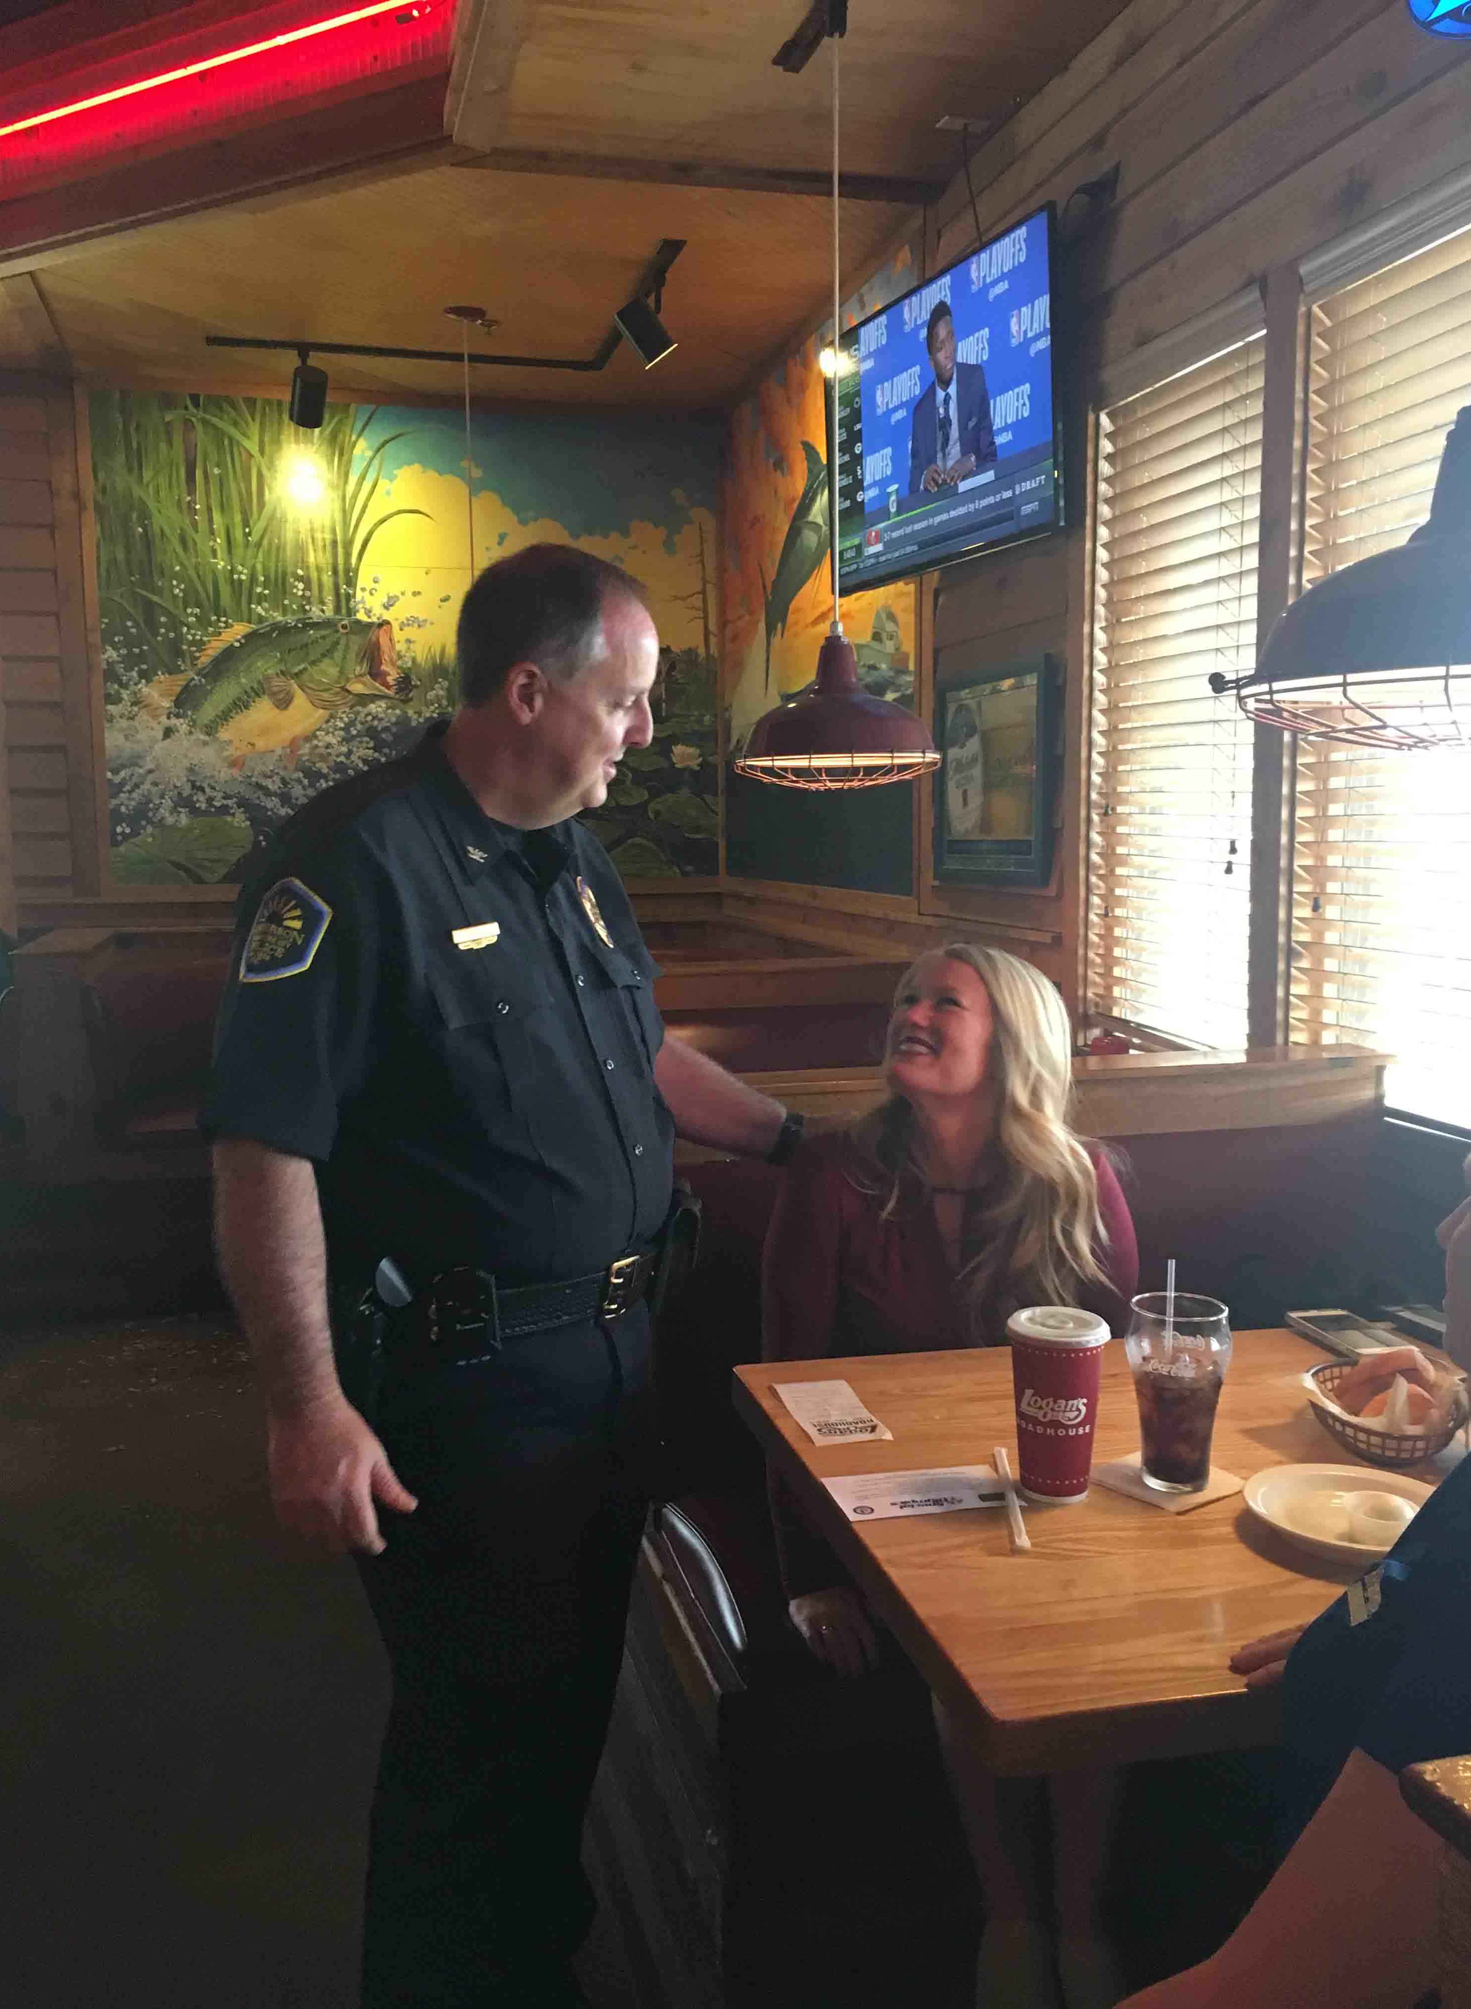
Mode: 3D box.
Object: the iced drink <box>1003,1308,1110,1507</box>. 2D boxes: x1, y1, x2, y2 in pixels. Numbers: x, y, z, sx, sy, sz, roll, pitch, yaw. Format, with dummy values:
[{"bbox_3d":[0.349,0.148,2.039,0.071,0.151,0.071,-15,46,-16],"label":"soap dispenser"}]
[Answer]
[{"bbox_3d":[0.303,0.375,1.564,0.095,0.160,0.095,1,7,11],"label":"iced drink"}]

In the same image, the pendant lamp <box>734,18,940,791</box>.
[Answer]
[{"bbox_3d":[0.188,-1.074,3.047,0.380,1.332,0.380,0,7,3],"label":"pendant lamp"}]

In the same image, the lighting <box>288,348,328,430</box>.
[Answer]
[{"bbox_3d":[-1.372,-1.977,5.400,0.115,0.250,0.170,-2,7,-14],"label":"lighting"}]

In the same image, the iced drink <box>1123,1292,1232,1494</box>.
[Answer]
[{"bbox_3d":[0.419,0.367,1.588,0.100,0.168,0.100,2,7,15],"label":"iced drink"}]

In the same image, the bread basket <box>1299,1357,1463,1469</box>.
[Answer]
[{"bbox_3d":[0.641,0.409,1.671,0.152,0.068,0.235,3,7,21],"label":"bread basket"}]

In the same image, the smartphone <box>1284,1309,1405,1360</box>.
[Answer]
[{"bbox_3d":[0.725,0.393,1.982,0.079,0.011,0.160,-1,7,-11],"label":"smartphone"}]

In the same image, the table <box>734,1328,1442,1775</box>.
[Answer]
[{"bbox_3d":[0.494,0.819,1.680,0.830,0.750,0.765,-2,7,-13],"label":"table"}]

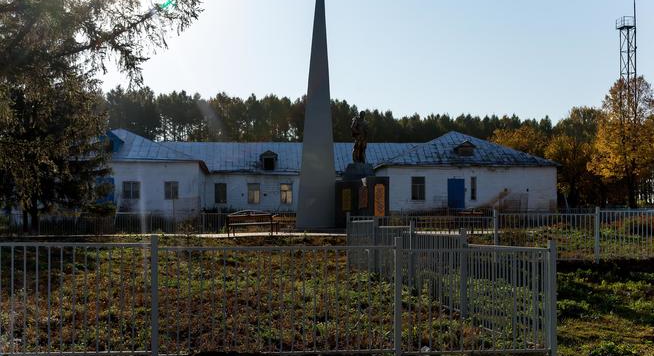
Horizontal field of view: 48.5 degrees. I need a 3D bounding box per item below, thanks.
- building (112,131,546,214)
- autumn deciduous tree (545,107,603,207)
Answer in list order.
[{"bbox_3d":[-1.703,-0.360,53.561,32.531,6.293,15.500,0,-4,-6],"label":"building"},{"bbox_3d":[21.904,-1.790,64.262,4.900,9.147,4.900,0,-4,-6],"label":"autumn deciduous tree"}]

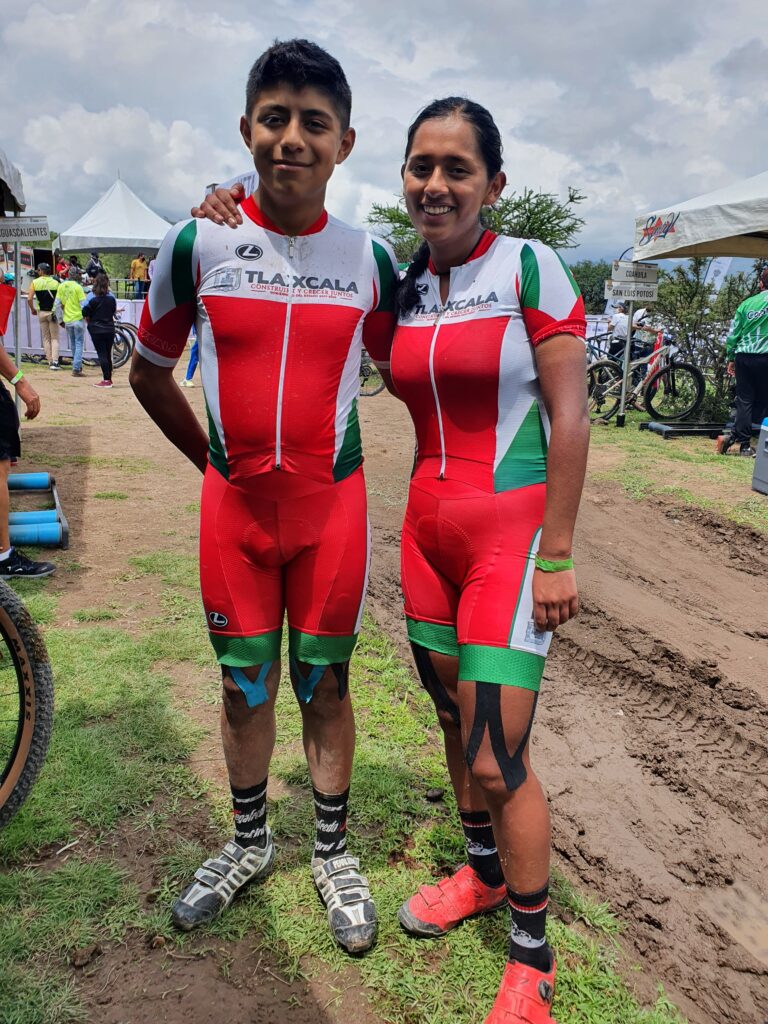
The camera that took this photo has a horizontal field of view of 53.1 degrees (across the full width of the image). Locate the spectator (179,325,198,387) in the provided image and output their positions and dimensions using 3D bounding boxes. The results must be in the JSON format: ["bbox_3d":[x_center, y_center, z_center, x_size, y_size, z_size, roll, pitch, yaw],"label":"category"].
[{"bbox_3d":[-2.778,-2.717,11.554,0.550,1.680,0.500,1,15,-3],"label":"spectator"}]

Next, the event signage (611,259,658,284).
[{"bbox_3d":[2.876,-2.755,8.811,0.640,0.220,0.030,-4,16,-22],"label":"event signage"}]

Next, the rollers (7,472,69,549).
[{"bbox_3d":[-2.160,-0.013,4.495,0.500,0.120,1.350,-5,16,-24],"label":"rollers"}]

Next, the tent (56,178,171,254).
[{"bbox_3d":[-8.193,-8.024,24.119,4.000,4.410,4.000,-2,16,-16],"label":"tent"}]

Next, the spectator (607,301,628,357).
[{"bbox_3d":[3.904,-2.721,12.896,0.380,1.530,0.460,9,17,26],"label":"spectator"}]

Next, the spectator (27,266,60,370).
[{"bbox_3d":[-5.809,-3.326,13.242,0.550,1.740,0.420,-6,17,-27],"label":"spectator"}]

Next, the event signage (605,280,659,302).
[{"bbox_3d":[2.830,-2.523,8.800,0.670,0.210,0.030,-1,15,-12],"label":"event signage"}]

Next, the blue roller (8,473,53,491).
[{"bbox_3d":[-2.415,-0.193,5.060,0.400,0.112,0.112,-4,16,-23],"label":"blue roller"}]

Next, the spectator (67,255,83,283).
[{"bbox_3d":[-7.706,-5.535,19.213,0.470,1.660,0.320,-2,15,-14],"label":"spectator"}]

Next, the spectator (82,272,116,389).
[{"bbox_3d":[-4.035,-2.595,10.993,0.400,1.620,0.470,12,18,34],"label":"spectator"}]

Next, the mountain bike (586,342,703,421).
[{"bbox_3d":[3.256,-1.675,9.665,1.860,1.060,0.680,-2,16,-15],"label":"mountain bike"}]

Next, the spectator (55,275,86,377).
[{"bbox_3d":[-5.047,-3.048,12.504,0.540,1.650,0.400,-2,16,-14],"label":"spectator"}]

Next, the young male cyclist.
[{"bbox_3d":[-0.211,0.033,1.495,0.570,1.710,0.380,0,15,-7],"label":"young male cyclist"}]

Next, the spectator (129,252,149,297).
[{"bbox_3d":[-6.507,-6.011,20.467,0.520,1.700,0.350,-5,16,-24],"label":"spectator"}]

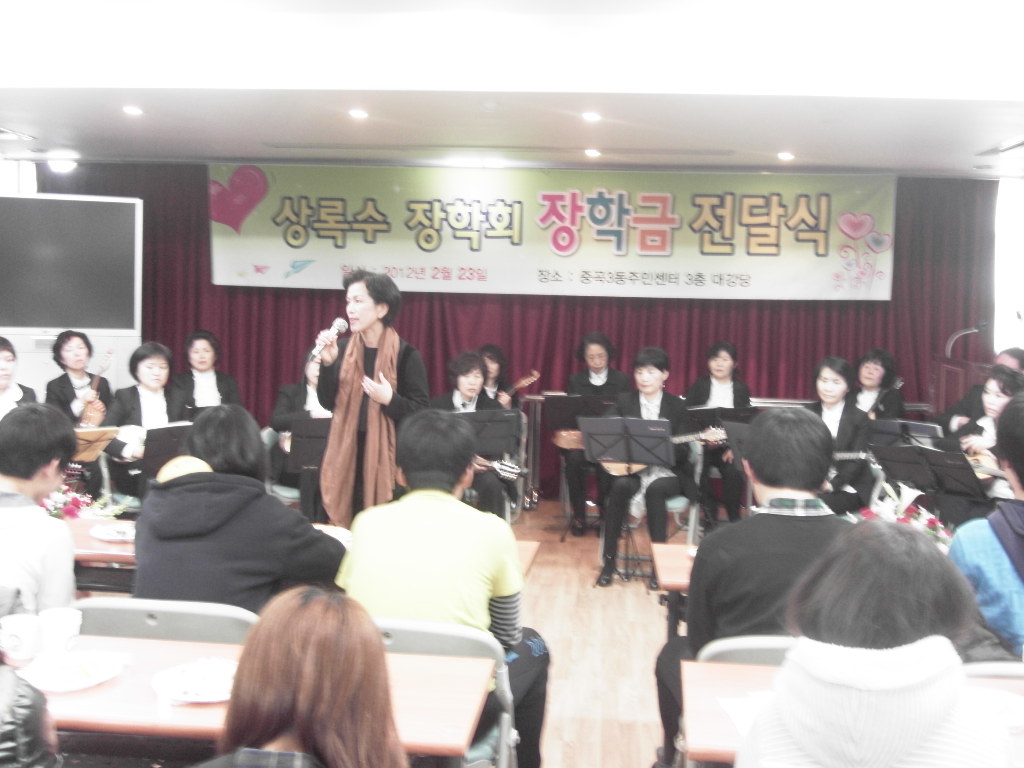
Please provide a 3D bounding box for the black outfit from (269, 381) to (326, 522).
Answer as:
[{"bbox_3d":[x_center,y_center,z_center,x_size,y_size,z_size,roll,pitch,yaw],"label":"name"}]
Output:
[{"bbox_3d":[-1.103,0.467,5.617,0.470,0.900,0.620,0,5,-12],"label":"black outfit"}]

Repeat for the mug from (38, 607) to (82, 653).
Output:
[{"bbox_3d":[-1.047,0.581,2.400,0.094,0.090,0.094,1,6,0],"label":"mug"}]

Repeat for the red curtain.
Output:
[{"bbox_3d":[-0.116,-0.371,7.695,7.099,2.400,0.200,2,5,5],"label":"red curtain"}]

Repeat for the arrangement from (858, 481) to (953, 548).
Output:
[{"bbox_3d":[1.191,0.428,3.150,0.360,0.280,0.280,1,5,0],"label":"arrangement"}]

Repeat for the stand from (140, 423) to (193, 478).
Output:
[{"bbox_3d":[-1.566,0.638,4.950,0.480,0.920,0.400,-1,6,-27],"label":"stand"}]

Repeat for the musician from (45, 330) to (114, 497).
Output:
[{"bbox_3d":[-2.566,0.308,6.082,0.520,1.230,0.720,-1,5,-20],"label":"musician"}]

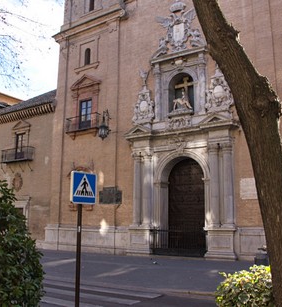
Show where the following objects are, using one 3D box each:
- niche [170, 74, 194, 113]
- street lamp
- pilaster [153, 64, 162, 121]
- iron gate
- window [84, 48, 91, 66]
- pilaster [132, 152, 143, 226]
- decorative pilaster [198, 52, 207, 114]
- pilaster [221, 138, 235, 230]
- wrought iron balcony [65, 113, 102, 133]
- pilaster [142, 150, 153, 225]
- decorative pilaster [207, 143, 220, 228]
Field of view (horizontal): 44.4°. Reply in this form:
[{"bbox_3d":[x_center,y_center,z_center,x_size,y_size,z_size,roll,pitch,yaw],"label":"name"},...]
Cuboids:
[{"bbox_3d":[2.394,-3.230,19.082,1.484,2.291,0.800,-6,-13,31],"label":"niche"},{"bbox_3d":[-2.181,-1.757,20.924,0.500,1.991,0.900,-6,-13,31],"label":"street lamp"},{"bbox_3d":[0.932,-3.450,19.501,0.350,3.393,0.320,-6,-13,31],"label":"pilaster"},{"bbox_3d":[1.890,4.682,18.125,3.216,1.400,0.100,-7,-14,31],"label":"iron gate"},{"bbox_3d":[-3.555,-6.520,23.407,0.522,1.217,0.280,-6,-13,31],"label":"window"},{"bbox_3d":[-0.202,2.021,19.988,0.500,4.430,0.460,-7,-14,31],"label":"pilaster"},{"bbox_3d":[3.403,-3.879,19.102,0.430,3.598,0.350,-7,-14,31],"label":"decorative pilaster"},{"bbox_3d":[4.362,1.486,17.215,0.500,4.341,0.460,-7,-14,31],"label":"pilaster"},{"bbox_3d":[-3.716,-1.942,22.160,2.468,0.960,0.500,-6,-13,31],"label":"wrought iron balcony"},{"bbox_3d":[0.329,1.858,18.562,0.470,4.098,0.500,-6,-13,31],"label":"pilaster"},{"bbox_3d":[3.735,1.564,17.595,0.500,4.369,0.460,-7,-14,31],"label":"decorative pilaster"}]

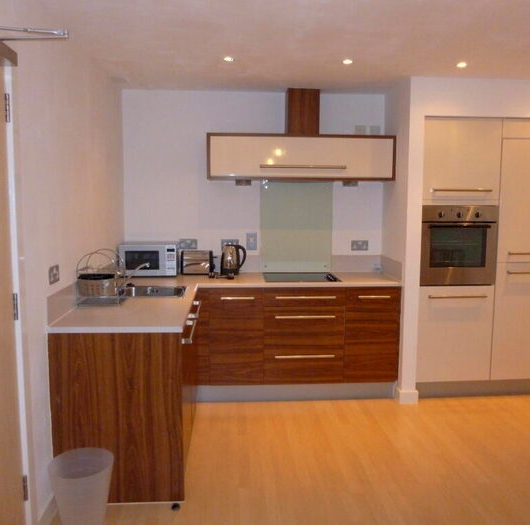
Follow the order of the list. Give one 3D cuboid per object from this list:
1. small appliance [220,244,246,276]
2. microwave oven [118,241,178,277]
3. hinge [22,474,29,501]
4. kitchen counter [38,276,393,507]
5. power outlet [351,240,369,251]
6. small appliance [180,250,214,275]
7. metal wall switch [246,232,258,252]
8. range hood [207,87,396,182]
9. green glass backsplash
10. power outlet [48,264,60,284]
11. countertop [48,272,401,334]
[{"bbox_3d":[-0.252,-0.017,4.087,0.205,0.255,0.145,0,6,-4],"label":"small appliance"},{"bbox_3d":[-0.896,-0.014,3.991,0.428,0.266,0.315,0,6,-4],"label":"microwave oven"},{"bbox_3d":[-0.963,0.898,2.024,0.018,0.107,0.030,0,6,-4],"label":"hinge"},{"bbox_3d":[-0.007,0.637,3.365,2.120,0.890,1.880,0,6,-4],"label":"kitchen counter"},{"bbox_3d":[0.809,-0.141,4.287,0.147,0.087,0.012,0,6,-4],"label":"power outlet"},{"bbox_3d":[-0.541,0.005,4.077,0.253,0.213,0.165,0,6,-4],"label":"small appliance"},{"bbox_3d":[-0.106,-0.174,4.212,0.089,0.145,0.012,0,6,-4],"label":"metal wall switch"},{"bbox_3d":[0.278,-1.000,3.988,1.446,0.718,0.340,0,6,-4],"label":"range hood"},{"bbox_3d":[0.267,-0.287,4.229,0.606,0.765,0.012,0,6,-4],"label":"green glass backsplash"},{"bbox_3d":[-0.992,0.057,2.400,0.012,0.086,0.140,0,6,-4],"label":"power outlet"},{"bbox_3d":[-0.006,0.211,3.319,2.120,0.032,1.880,0,6,-4],"label":"countertop"}]

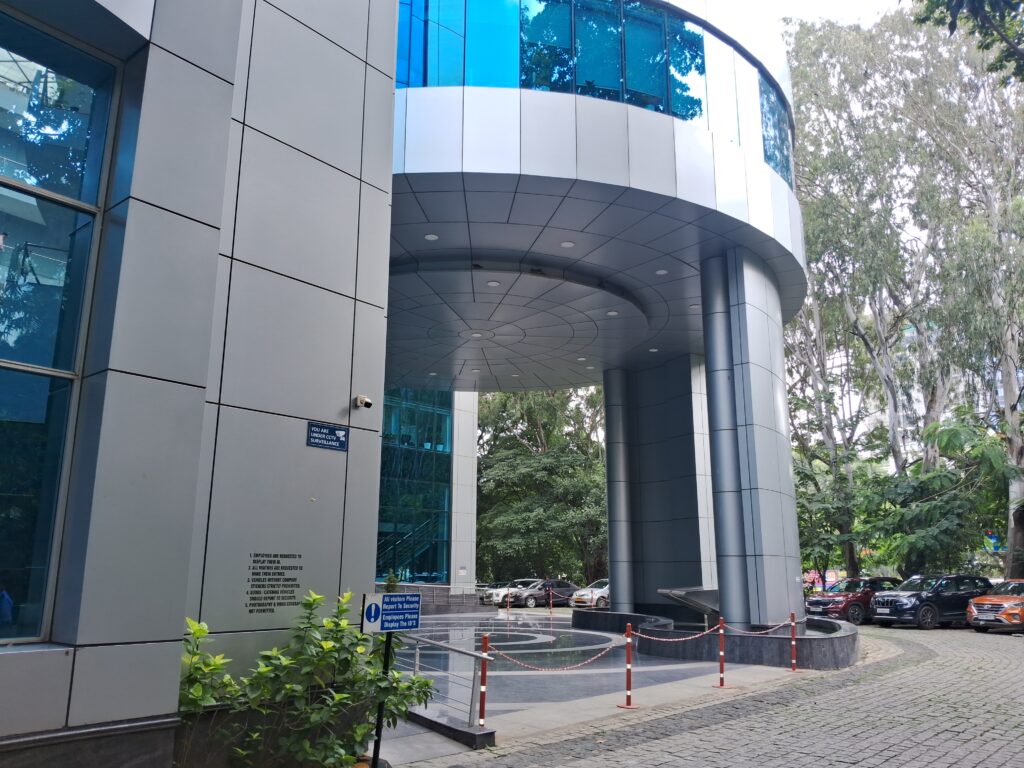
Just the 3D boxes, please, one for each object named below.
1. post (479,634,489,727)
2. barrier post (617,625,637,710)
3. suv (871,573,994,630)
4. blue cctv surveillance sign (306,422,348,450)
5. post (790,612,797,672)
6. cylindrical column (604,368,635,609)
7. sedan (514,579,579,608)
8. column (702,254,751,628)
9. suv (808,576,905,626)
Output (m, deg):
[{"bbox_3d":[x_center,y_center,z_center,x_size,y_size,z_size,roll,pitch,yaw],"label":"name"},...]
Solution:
[{"bbox_3d":[-0.268,2.887,7.342,0.280,0.945,0.280,0,-14,-2],"label":"post"},{"bbox_3d":[1.408,3.383,9.258,0.280,0.945,0.280,-2,-14,8],"label":"barrier post"},{"bbox_3d":[14.600,7.552,26.826,4.695,1.755,1.890,7,-15,-26],"label":"suv"},{"bbox_3d":[-1.575,0.457,6.630,0.020,0.206,0.423,-11,-18,39],"label":"blue cctv surveillance sign"},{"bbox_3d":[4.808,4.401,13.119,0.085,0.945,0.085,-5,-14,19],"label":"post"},{"bbox_3d":[3.308,3.364,23.991,0.670,7.744,0.670,-2,-14,8],"label":"cylindrical column"},{"bbox_3d":[1.930,11.712,43.053,4.420,1.480,1.700,6,-15,-24],"label":"sedan"},{"bbox_3d":[4.286,1.216,15.218,0.670,7.694,0.670,-4,-14,15],"label":"column"},{"bbox_3d":[12.850,8.059,28.710,4.340,1.645,1.800,8,-16,-30],"label":"suv"}]

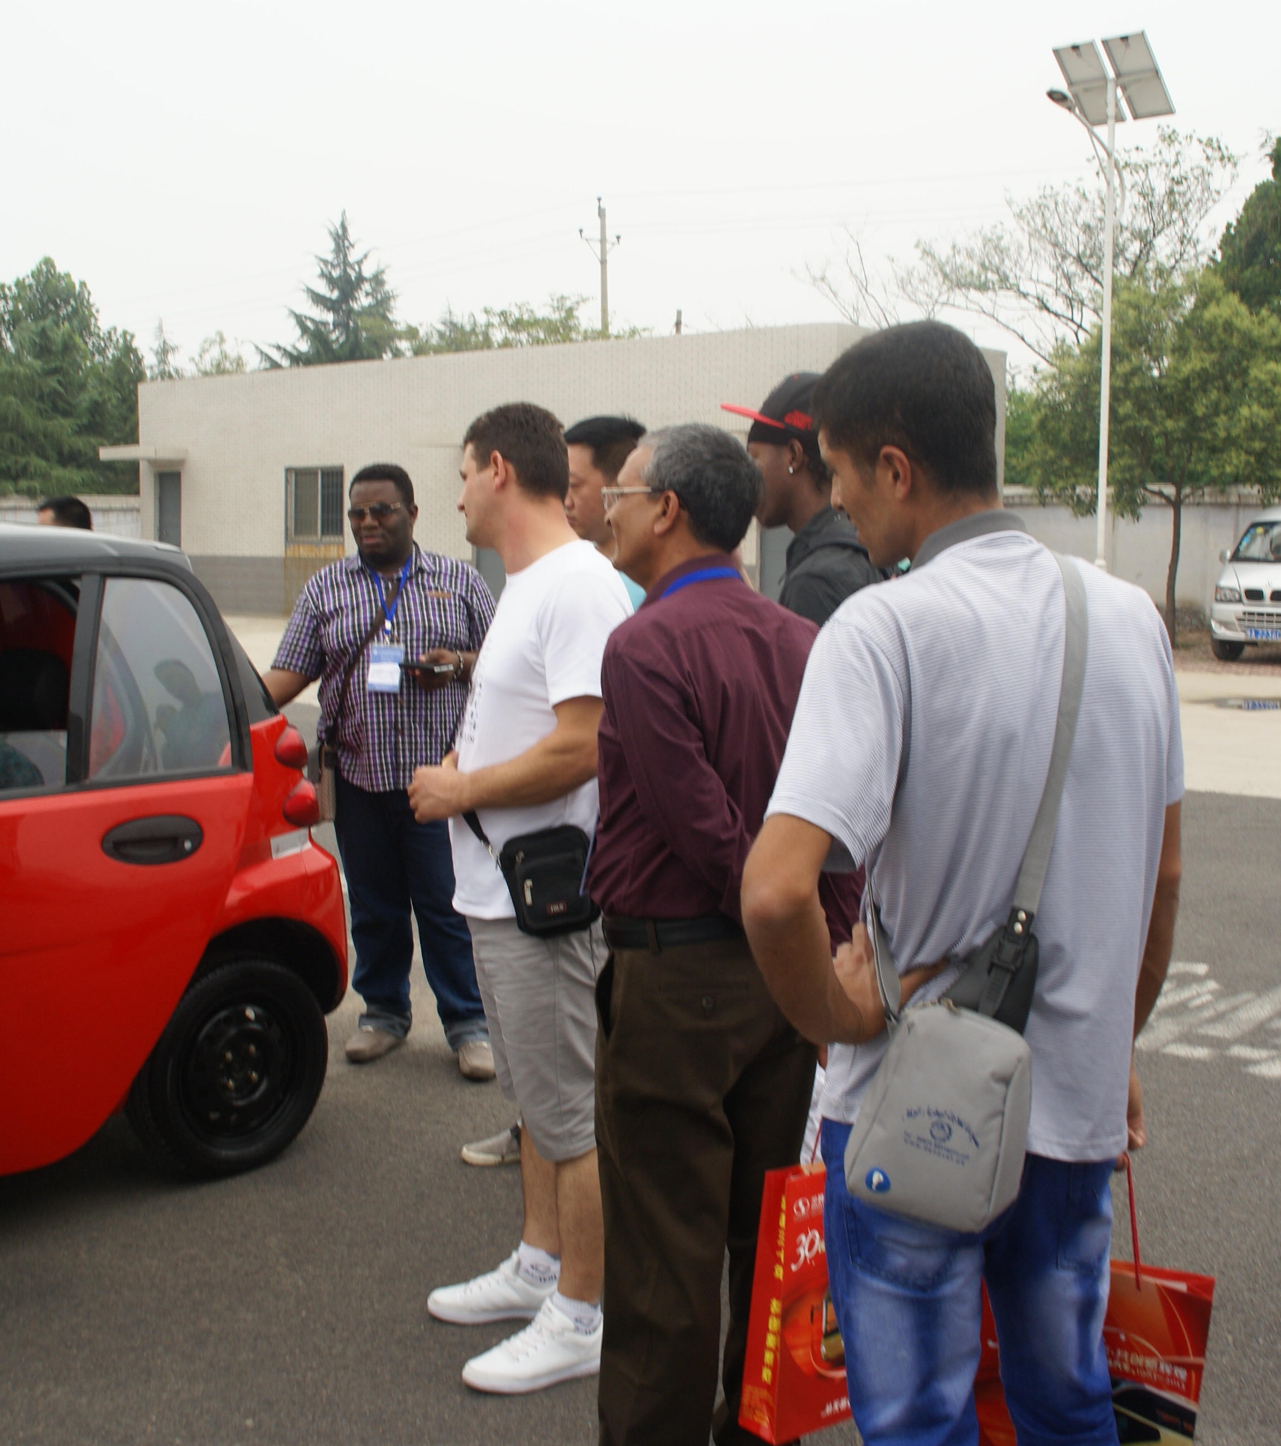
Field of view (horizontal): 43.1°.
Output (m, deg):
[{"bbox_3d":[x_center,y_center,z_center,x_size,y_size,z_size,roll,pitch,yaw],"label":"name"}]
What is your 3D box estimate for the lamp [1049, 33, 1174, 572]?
[{"bbox_3d":[5.023,-4.190,18.521,1.150,7.150,2.250,5,8,38],"label":"lamp"}]

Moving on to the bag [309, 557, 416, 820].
[{"bbox_3d":[-0.813,-0.084,4.720,0.300,0.780,0.260,2,7,11],"label":"bag"}]

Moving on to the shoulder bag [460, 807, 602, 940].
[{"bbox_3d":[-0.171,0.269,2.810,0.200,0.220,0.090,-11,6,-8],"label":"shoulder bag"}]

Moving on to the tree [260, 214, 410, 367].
[{"bbox_3d":[-8.931,-9.552,48.615,5.500,11.200,5.500,0,6,0],"label":"tree"}]

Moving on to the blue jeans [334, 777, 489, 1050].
[{"bbox_3d":[-0.667,0.512,4.696,0.470,0.900,0.300,0,6,0],"label":"blue jeans"}]

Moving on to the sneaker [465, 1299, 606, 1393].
[{"bbox_3d":[-0.187,1.099,2.873,0.285,0.120,0.105,-3,7,-25],"label":"sneaker"}]

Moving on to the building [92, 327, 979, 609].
[{"bbox_3d":[-2.102,-4.089,29.148,16.072,4.430,5.790,5,8,38],"label":"building"}]

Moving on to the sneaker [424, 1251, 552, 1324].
[{"bbox_3d":[-0.279,1.074,3.093,0.285,0.120,0.105,-1,7,-10],"label":"sneaker"}]

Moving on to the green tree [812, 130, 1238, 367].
[{"bbox_3d":[7.008,-6.431,29.600,7.400,9.100,7.000,5,8,38],"label":"green tree"}]

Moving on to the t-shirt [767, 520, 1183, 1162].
[{"bbox_3d":[0.413,0.137,2.000,0.500,0.770,0.310,-2,7,-18],"label":"t-shirt"}]

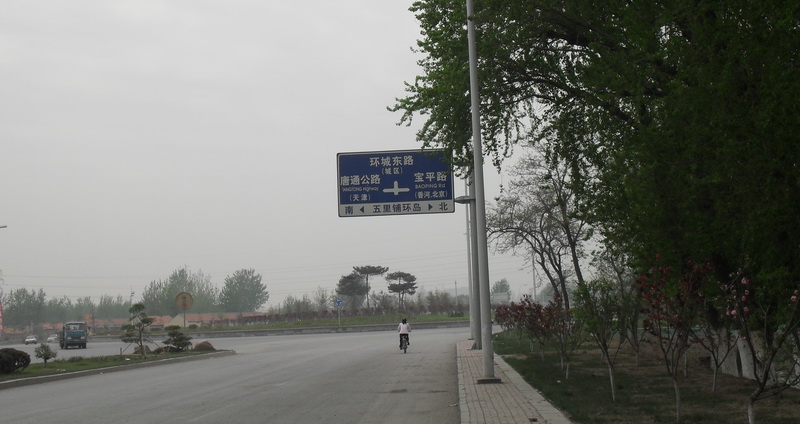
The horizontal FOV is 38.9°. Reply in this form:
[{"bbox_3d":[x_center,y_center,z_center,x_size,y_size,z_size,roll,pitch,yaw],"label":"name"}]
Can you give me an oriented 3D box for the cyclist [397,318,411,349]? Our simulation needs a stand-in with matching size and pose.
[{"bbox_3d":[0.180,5.573,51.000,0.631,1.554,1.700,-2,-5,3],"label":"cyclist"}]

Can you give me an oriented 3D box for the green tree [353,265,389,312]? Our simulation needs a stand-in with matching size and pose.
[{"bbox_3d":[-3.790,10.129,148.000,4.705,6.273,4.705,-2,-5,3],"label":"green tree"}]

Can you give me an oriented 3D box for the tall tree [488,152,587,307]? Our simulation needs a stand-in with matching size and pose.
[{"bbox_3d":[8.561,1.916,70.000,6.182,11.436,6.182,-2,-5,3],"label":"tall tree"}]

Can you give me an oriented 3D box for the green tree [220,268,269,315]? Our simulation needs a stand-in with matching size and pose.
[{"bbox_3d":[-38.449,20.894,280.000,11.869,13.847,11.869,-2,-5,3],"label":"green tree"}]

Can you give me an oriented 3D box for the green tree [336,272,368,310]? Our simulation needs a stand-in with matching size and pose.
[{"bbox_3d":[-6.175,10.521,148.000,4.248,5.228,4.248,-2,-5,3],"label":"green tree"}]

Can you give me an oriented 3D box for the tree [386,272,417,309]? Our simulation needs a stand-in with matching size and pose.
[{"bbox_3d":[0.196,10.423,148.000,4.052,5.424,4.052,-2,-5,3],"label":"tree"}]

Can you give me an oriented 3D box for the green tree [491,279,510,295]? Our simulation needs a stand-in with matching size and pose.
[{"bbox_3d":[30.400,25.371,340.000,6.155,10.809,6.155,-2,-5,3],"label":"green tree"}]

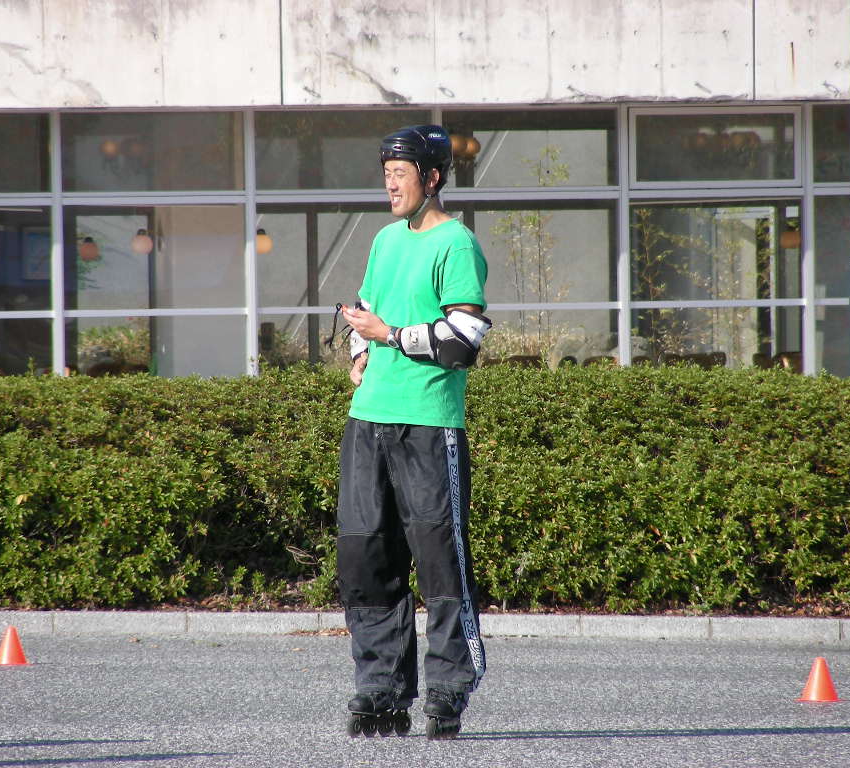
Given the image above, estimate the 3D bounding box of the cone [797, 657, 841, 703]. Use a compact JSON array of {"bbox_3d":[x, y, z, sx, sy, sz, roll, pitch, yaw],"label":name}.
[{"bbox_3d":[1.282,0.962,36.600,0.138,0.145,0.138,-1,1,0],"label":"cone"}]

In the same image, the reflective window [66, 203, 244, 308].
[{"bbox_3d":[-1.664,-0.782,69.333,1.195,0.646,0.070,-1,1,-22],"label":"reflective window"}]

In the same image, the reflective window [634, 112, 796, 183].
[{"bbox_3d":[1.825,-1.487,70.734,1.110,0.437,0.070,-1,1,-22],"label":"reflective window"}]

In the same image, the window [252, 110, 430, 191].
[{"bbox_3d":[-0.509,-1.454,69.797,1.168,0.479,0.070,-1,1,-22],"label":"window"}]

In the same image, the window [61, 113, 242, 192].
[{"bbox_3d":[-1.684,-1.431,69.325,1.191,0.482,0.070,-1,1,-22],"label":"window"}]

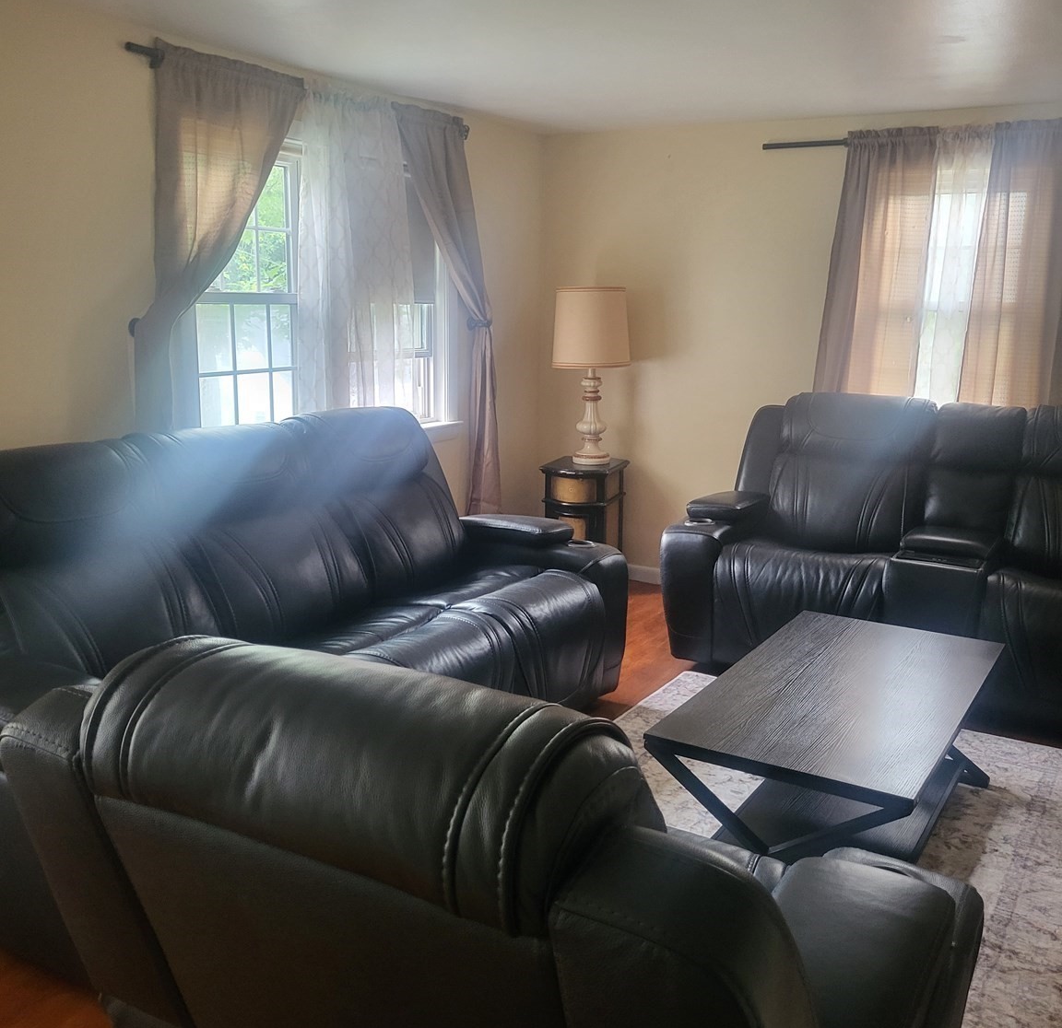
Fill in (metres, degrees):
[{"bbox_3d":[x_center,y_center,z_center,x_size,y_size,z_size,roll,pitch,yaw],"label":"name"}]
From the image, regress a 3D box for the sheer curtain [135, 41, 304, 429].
[{"bbox_3d":[-1.016,-0.602,3.591,0.130,1.770,0.830,7,14,29],"label":"sheer curtain"}]

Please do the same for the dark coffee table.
[{"bbox_3d":[0.865,0.687,2.965,0.627,0.450,1.218,8,14,31],"label":"dark coffee table"}]

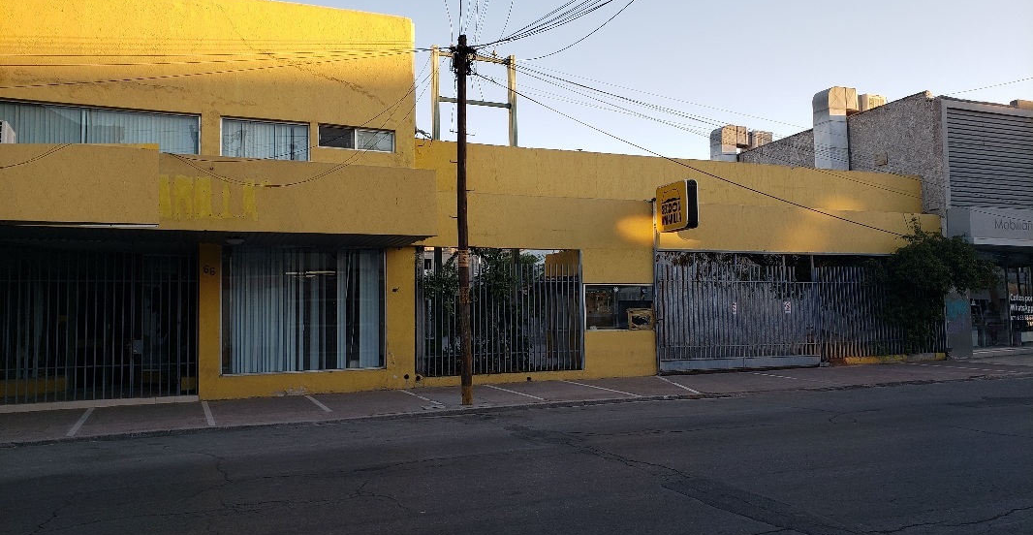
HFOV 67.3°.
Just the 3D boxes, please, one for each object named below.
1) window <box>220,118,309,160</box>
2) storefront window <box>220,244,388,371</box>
[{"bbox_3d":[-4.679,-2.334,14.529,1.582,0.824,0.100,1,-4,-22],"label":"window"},{"bbox_3d":[-3.937,0.805,14.612,3.013,2.334,0.100,1,-4,-22],"label":"storefront window"}]

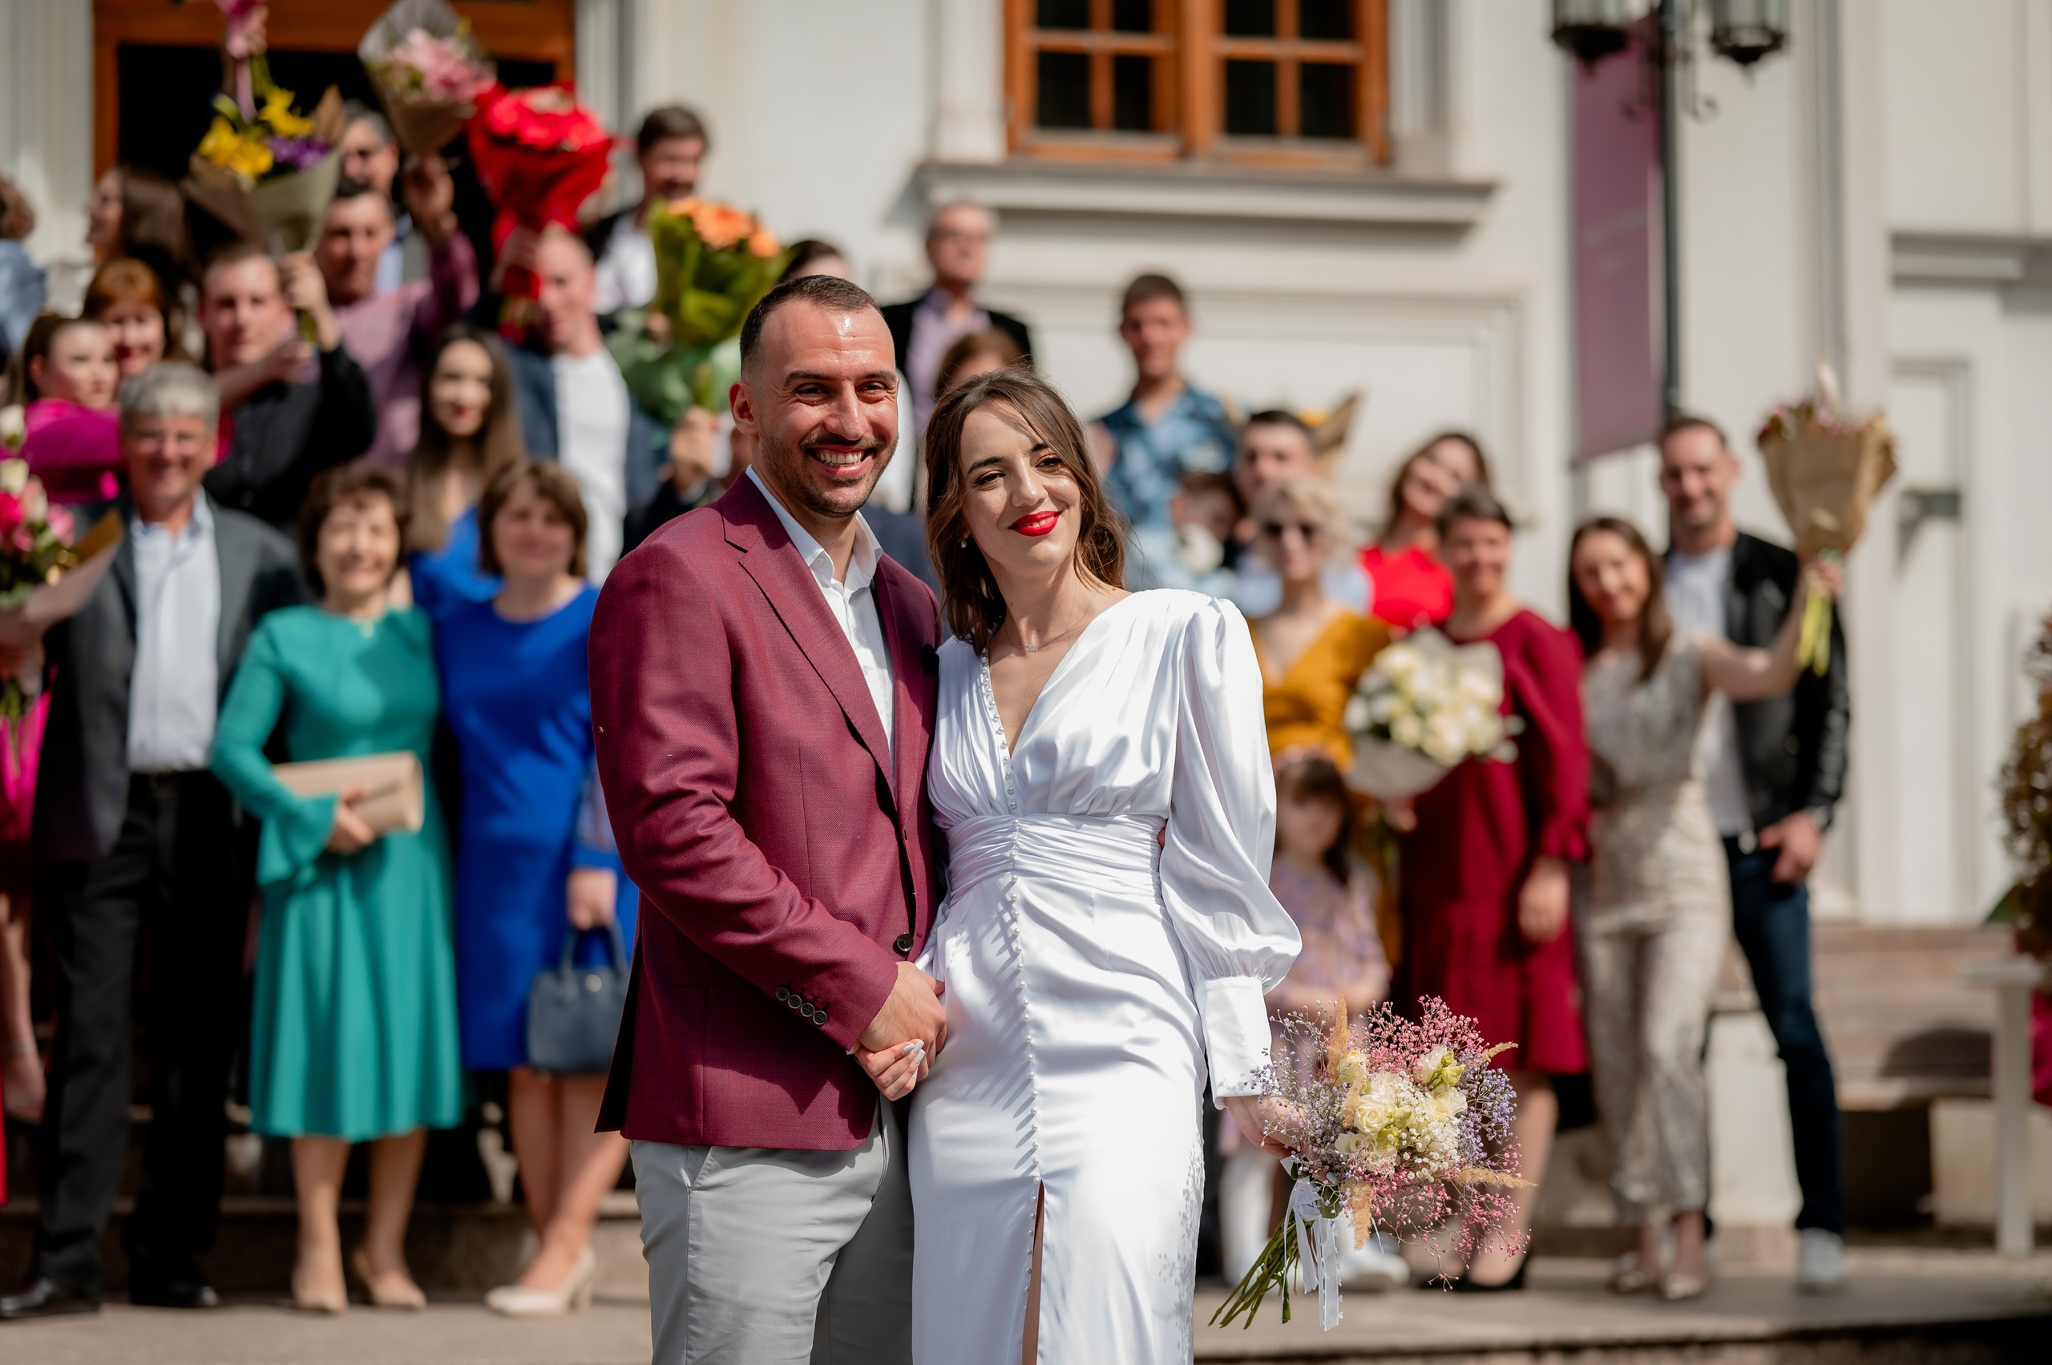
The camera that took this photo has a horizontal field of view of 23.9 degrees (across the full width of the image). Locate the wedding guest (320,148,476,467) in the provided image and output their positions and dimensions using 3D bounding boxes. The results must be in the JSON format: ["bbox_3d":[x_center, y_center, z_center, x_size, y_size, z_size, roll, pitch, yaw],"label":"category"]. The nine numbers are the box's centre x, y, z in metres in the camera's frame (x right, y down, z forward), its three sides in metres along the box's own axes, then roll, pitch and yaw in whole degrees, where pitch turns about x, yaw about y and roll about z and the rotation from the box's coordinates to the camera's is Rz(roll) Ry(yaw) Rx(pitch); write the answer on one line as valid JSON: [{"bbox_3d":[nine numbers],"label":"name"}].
[{"bbox_3d":[-1.451,-0.283,11.041,0.460,1.845,0.400,0,-4,-7],"label":"wedding guest"}]

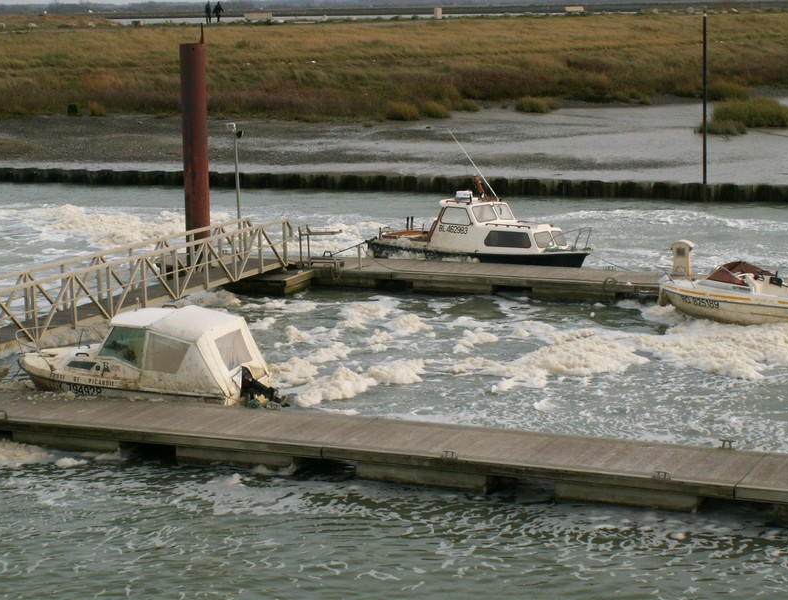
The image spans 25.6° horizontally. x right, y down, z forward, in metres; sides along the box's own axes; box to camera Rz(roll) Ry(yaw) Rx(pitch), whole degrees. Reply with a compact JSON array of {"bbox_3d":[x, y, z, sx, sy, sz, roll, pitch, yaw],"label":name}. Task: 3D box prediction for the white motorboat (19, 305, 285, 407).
[{"bbox_3d":[-4.622,1.117,32.811,5.650,2.050,2.100,5,11,23],"label":"white motorboat"}]

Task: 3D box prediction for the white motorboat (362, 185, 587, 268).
[{"bbox_3d":[2.567,-1.940,48.145,6.250,2.400,2.300,3,11,23],"label":"white motorboat"}]

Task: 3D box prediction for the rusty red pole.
[{"bbox_3d":[-5.381,-3.955,46.818,0.690,6.600,0.690,-1,10,0],"label":"rusty red pole"}]

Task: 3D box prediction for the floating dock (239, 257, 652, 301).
[{"bbox_3d":[1.466,-0.547,46.166,11.600,0.570,2.250,3,11,23],"label":"floating dock"}]

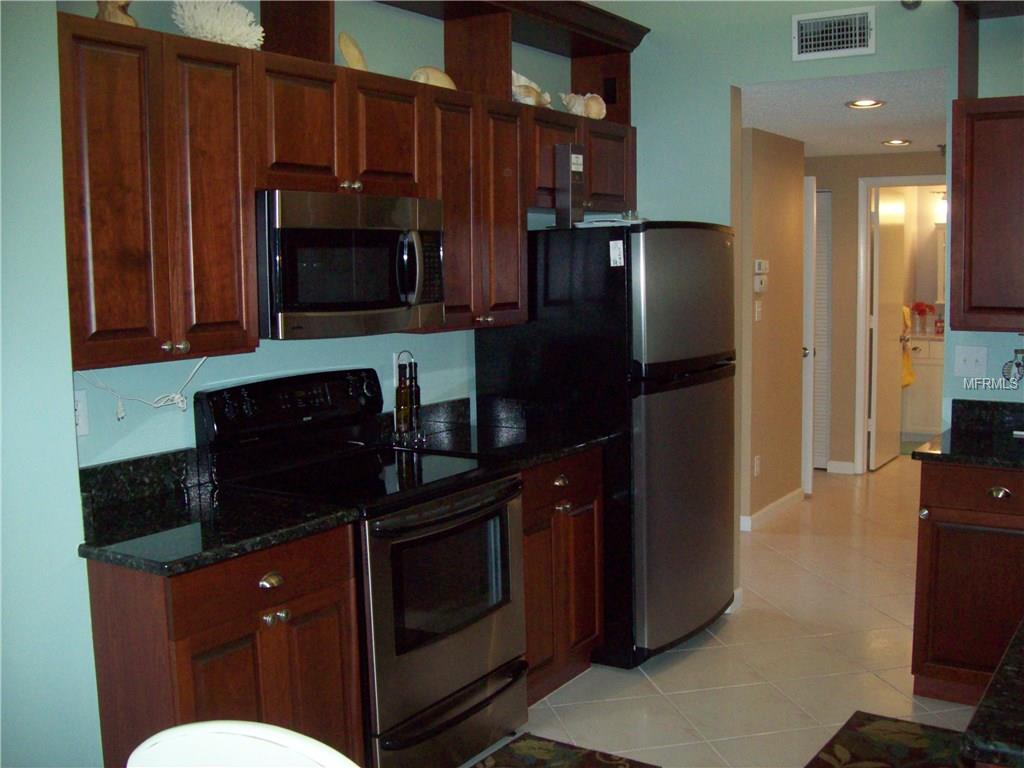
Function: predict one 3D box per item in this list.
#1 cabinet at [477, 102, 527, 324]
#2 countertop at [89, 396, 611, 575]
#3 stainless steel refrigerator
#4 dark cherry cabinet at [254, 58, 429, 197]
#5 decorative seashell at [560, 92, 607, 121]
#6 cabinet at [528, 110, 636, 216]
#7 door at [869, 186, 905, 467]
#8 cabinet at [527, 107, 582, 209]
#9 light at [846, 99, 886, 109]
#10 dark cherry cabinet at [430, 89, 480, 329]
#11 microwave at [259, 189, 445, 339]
[{"bbox_3d":[-0.158,-0.638,4.030,0.321,0.834,0.304,4,8,34],"label":"cabinet"},{"bbox_3d":[-0.474,0.244,3.361,0.642,0.155,2.052,4,8,34],"label":"countertop"},{"bbox_3d":[0.434,0.208,4.505,0.815,1.705,0.835,4,8,34],"label":"stainless steel refrigerator"},{"bbox_3d":[-0.634,-0.777,3.317,0.321,0.384,0.764,4,8,34],"label":"dark cherry cabinet"},{"bbox_3d":[0.297,-1.149,4.420,0.190,0.125,0.130,0,7,4],"label":"decorative seashell"},{"bbox_3d":[0.163,-0.898,4.402,0.331,0.377,0.893,4,8,34],"label":"cabinet"},{"bbox_3d":[2.776,-0.402,7.849,0.040,2.030,0.730,4,8,34],"label":"door"},{"bbox_3d":[0.049,-0.898,4.311,0.321,0.386,0.442,4,8,34],"label":"cabinet"},{"bbox_3d":[1.634,-1.303,4.908,0.190,0.035,0.190,4,8,34],"label":"light"},{"bbox_3d":[-0.330,-0.608,3.780,0.321,0.834,0.304,4,8,34],"label":"dark cherry cabinet"},{"bbox_3d":[-0.585,-0.376,3.333,0.425,0.418,0.758,4,8,34],"label":"microwave"}]

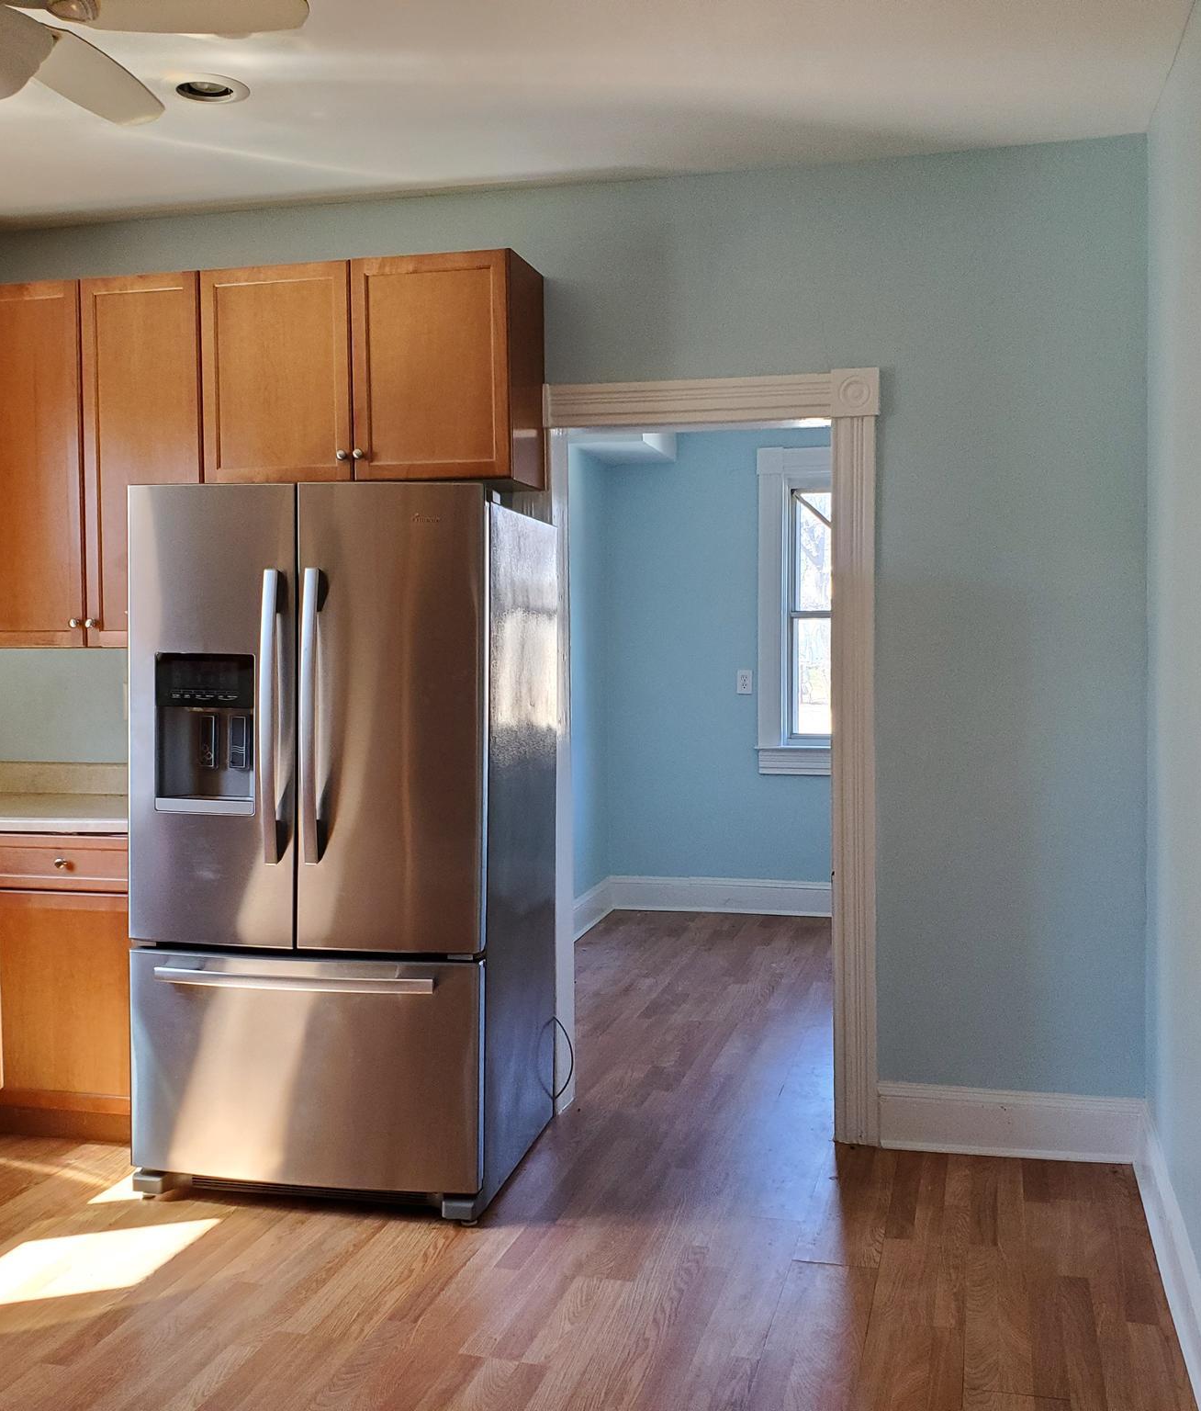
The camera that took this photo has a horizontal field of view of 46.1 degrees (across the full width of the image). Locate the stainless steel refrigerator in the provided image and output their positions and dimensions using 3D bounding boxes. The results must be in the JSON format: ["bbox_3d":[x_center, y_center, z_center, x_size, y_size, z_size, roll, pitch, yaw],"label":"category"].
[{"bbox_3d":[-0.667,0.347,3.807,0.910,1.775,0.840,0,3,12],"label":"stainless steel refrigerator"}]

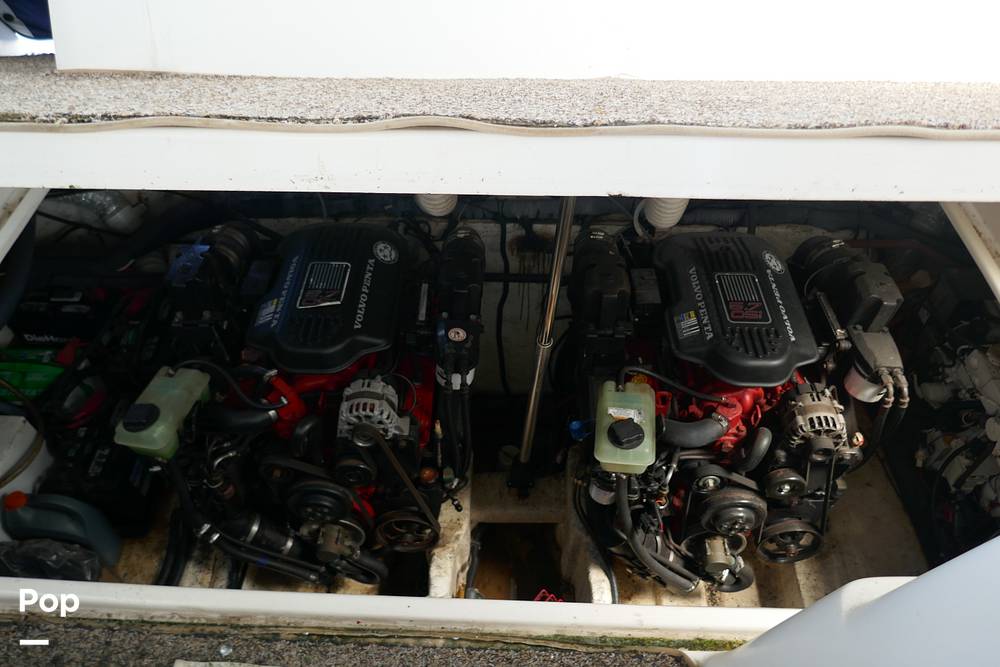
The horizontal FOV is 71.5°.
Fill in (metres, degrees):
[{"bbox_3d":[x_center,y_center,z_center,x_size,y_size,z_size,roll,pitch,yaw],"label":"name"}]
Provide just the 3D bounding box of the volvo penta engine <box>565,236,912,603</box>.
[{"bbox_3d":[0.567,0.207,1.833,0.805,0.752,0.757,2,46,0],"label":"volvo penta engine"}]

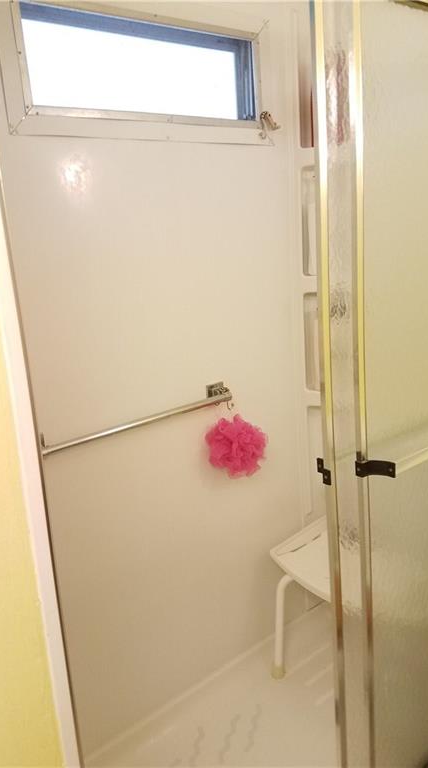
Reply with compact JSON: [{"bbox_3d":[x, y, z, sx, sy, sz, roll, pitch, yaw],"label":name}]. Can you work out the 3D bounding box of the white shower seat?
[{"bbox_3d":[0.448,0.766,1.792,0.340,0.479,0.510,-16,18,-40],"label":"white shower seat"}]

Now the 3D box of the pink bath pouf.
[{"bbox_3d":[0.067,0.194,1.788,0.180,0.185,0.160,-15,17,-36],"label":"pink bath pouf"}]

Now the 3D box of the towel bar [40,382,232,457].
[{"bbox_3d":[-0.200,0.098,1.613,0.660,0.067,0.082,-15,17,-36],"label":"towel bar"}]

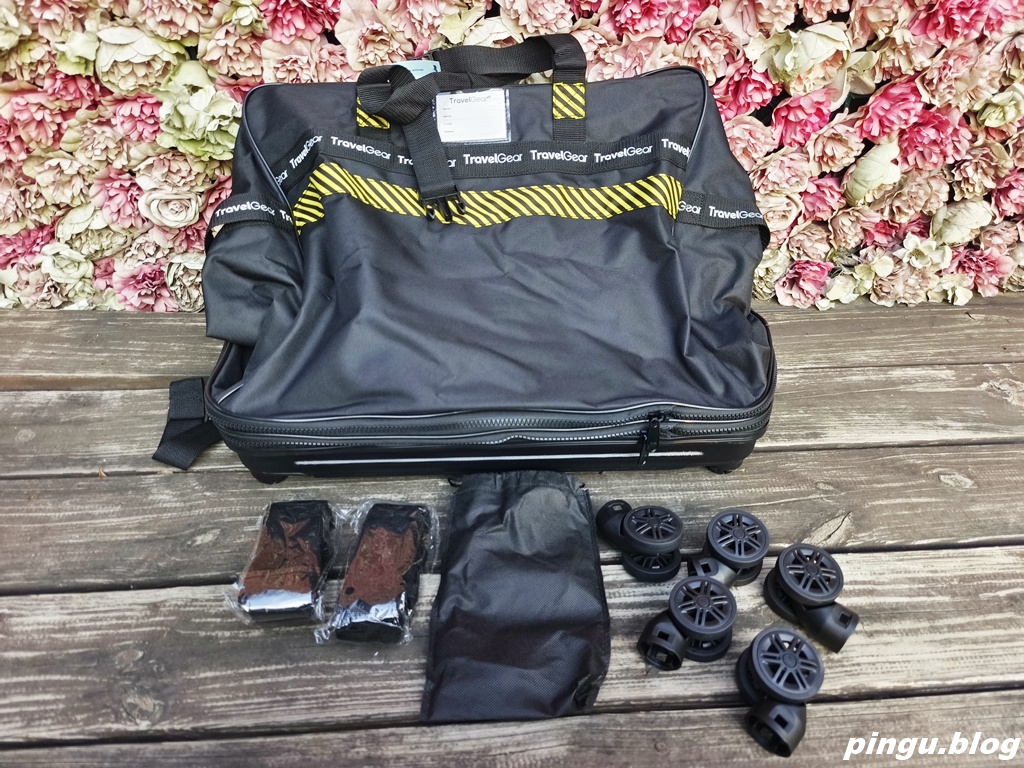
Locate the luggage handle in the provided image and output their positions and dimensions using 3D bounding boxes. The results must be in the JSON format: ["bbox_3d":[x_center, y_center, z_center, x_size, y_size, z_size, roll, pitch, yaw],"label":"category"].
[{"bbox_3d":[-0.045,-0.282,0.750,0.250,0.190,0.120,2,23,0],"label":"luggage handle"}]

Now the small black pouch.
[{"bbox_3d":[0.011,0.214,0.741,0.178,0.030,0.295,2,41,1],"label":"small black pouch"}]

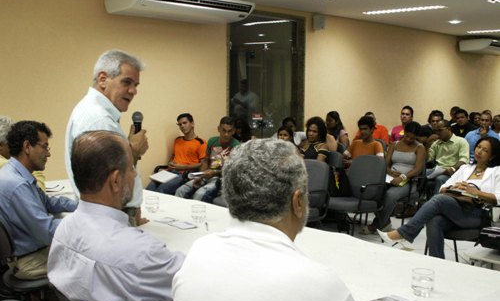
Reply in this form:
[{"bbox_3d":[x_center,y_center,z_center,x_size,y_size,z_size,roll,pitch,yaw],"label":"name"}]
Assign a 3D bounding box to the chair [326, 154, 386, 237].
[{"bbox_3d":[0.930,0.467,5.293,0.580,0.840,0.530,-6,9,-44],"label":"chair"}]

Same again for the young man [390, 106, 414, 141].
[{"bbox_3d":[2.010,0.035,7.522,0.520,1.200,0.780,4,8,34],"label":"young man"}]

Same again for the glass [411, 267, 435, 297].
[{"bbox_3d":[0.610,0.463,1.985,0.081,0.085,0.081,0,6,0],"label":"glass"}]

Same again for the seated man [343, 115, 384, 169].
[{"bbox_3d":[1.151,0.197,6.080,0.520,1.200,0.780,6,9,42],"label":"seated man"}]

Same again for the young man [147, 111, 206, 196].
[{"bbox_3d":[-0.794,0.216,5.796,0.780,1.220,0.520,-6,9,-42],"label":"young man"}]

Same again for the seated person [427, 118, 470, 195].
[{"bbox_3d":[2.075,0.179,6.338,0.780,1.180,0.540,-6,9,-42],"label":"seated person"}]

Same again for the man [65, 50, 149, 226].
[{"bbox_3d":[-0.621,0.380,2.536,0.420,1.640,0.520,0,7,-5],"label":"man"}]

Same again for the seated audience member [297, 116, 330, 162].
[{"bbox_3d":[0.540,0.250,5.690,0.780,1.180,0.500,-6,9,-45],"label":"seated audience member"}]

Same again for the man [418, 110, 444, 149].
[{"bbox_3d":[2.298,0.064,7.270,0.520,1.200,0.780,5,8,37],"label":"man"}]

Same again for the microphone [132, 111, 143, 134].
[{"bbox_3d":[-0.479,-0.079,2.400,0.052,0.180,0.052,0,6,0],"label":"microphone"}]

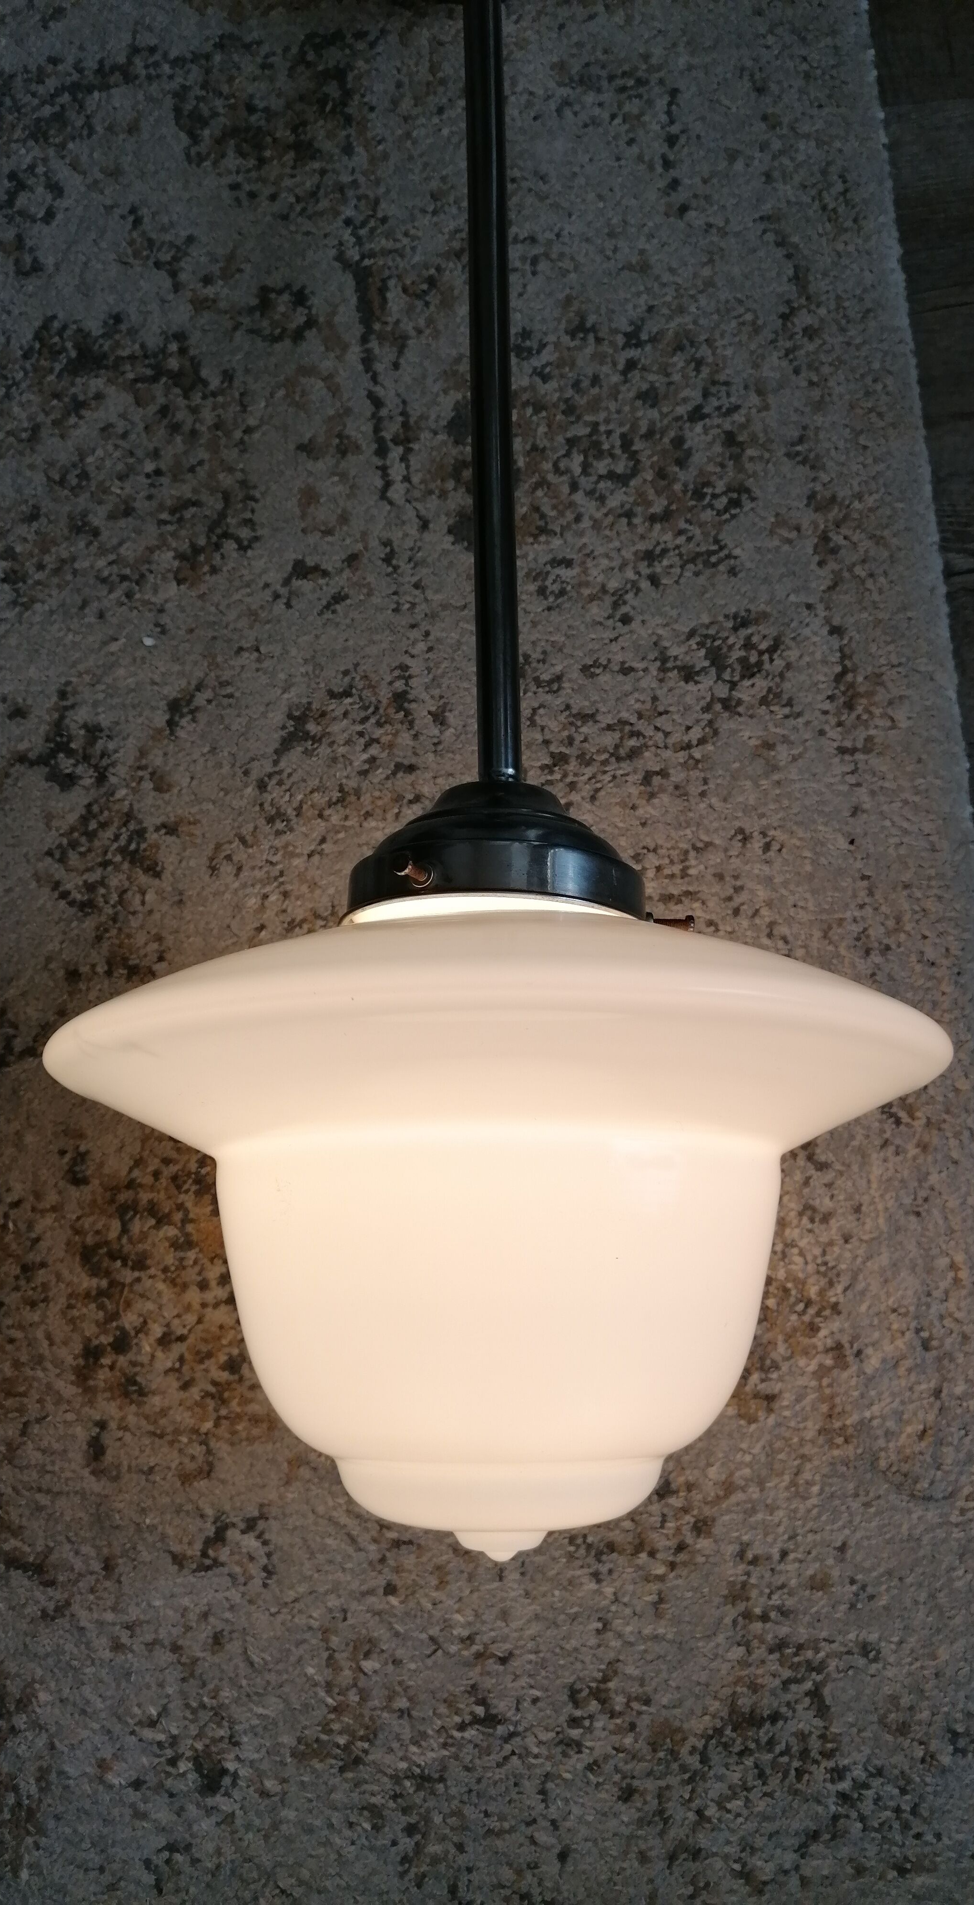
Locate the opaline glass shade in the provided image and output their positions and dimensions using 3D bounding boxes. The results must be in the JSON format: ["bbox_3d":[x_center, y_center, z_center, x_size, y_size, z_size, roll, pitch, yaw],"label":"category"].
[{"bbox_3d":[0.004,0.090,0.509,0.305,0.305,0.222,0,76,0],"label":"opaline glass shade"}]

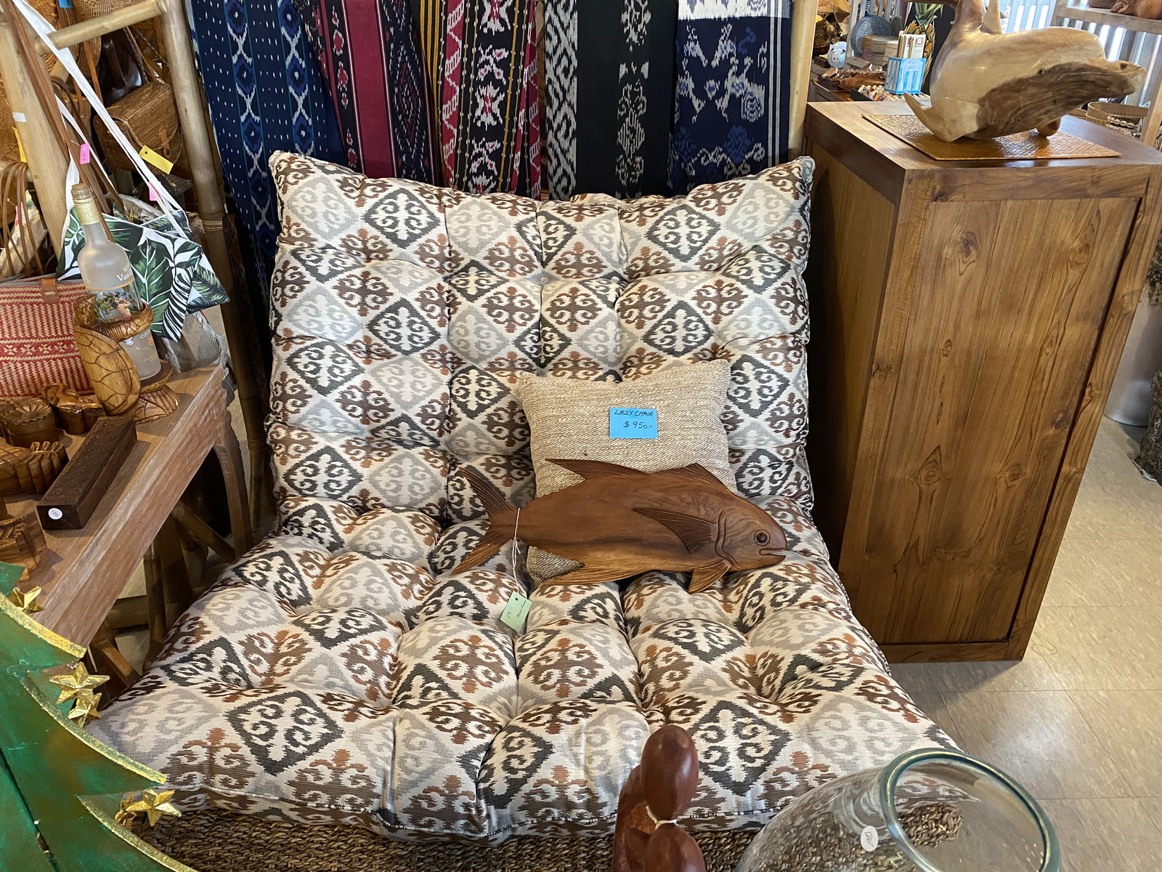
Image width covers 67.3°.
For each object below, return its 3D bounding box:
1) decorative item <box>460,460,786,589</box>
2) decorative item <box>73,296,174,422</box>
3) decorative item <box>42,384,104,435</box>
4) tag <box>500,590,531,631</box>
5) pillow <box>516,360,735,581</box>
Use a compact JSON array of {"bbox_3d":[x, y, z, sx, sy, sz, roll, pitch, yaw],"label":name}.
[{"bbox_3d":[0.086,0.180,1.775,0.668,0.266,0.048,6,-13,0],"label":"decorative item"},{"bbox_3d":[-0.763,-0.147,1.450,0.155,0.192,0.195,-3,29,-6],"label":"decorative item"},{"bbox_3d":[-0.813,-0.049,1.401,0.093,0.066,0.060,-3,29,-6],"label":"decorative item"},{"bbox_3d":[-0.124,0.334,1.665,0.043,0.002,0.066,16,53,11],"label":"tag"},{"bbox_3d":[0.100,0.081,1.875,0.455,0.450,0.130,-3,-8,0],"label":"pillow"}]

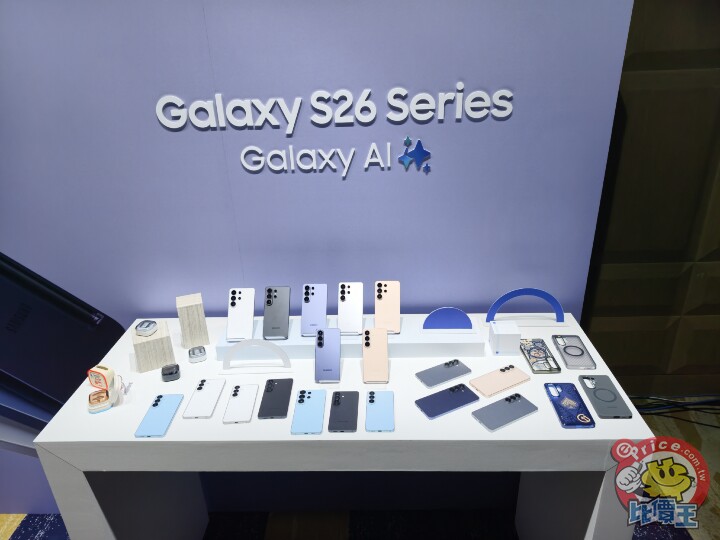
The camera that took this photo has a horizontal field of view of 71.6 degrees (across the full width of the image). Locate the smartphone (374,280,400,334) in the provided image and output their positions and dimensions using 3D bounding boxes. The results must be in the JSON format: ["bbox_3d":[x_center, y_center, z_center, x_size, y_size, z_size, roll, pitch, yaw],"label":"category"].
[{"bbox_3d":[0.087,0.117,1.579,0.078,0.164,0.008,1,-7,6],"label":"smartphone"}]

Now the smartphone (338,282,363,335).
[{"bbox_3d":[-0.030,0.121,1.581,0.078,0.164,0.008,1,-7,6],"label":"smartphone"}]

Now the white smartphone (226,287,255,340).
[{"bbox_3d":[-0.374,0.140,1.566,0.078,0.164,0.008,1,-7,6],"label":"white smartphone"}]

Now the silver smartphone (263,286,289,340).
[{"bbox_3d":[-0.262,0.135,1.570,0.078,0.164,0.008,1,-7,6],"label":"silver smartphone"}]

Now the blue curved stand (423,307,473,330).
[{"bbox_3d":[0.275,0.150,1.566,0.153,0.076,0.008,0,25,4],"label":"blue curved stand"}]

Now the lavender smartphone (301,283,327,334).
[{"bbox_3d":[-0.146,0.126,1.580,0.078,0.164,0.008,1,-7,6],"label":"lavender smartphone"}]

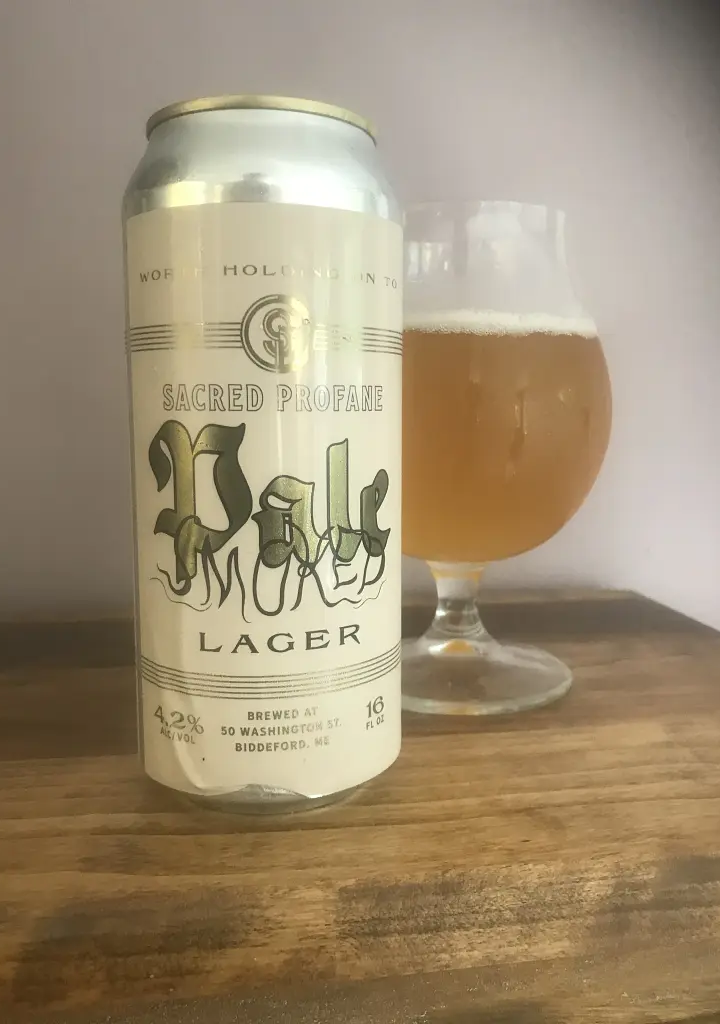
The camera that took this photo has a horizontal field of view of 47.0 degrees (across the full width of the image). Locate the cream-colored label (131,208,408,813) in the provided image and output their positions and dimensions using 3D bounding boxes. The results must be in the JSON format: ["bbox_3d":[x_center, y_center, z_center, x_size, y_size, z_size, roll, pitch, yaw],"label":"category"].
[{"bbox_3d":[-0.023,-0.003,0.207,0.067,0.127,0.067,-1,7,-10],"label":"cream-colored label"}]

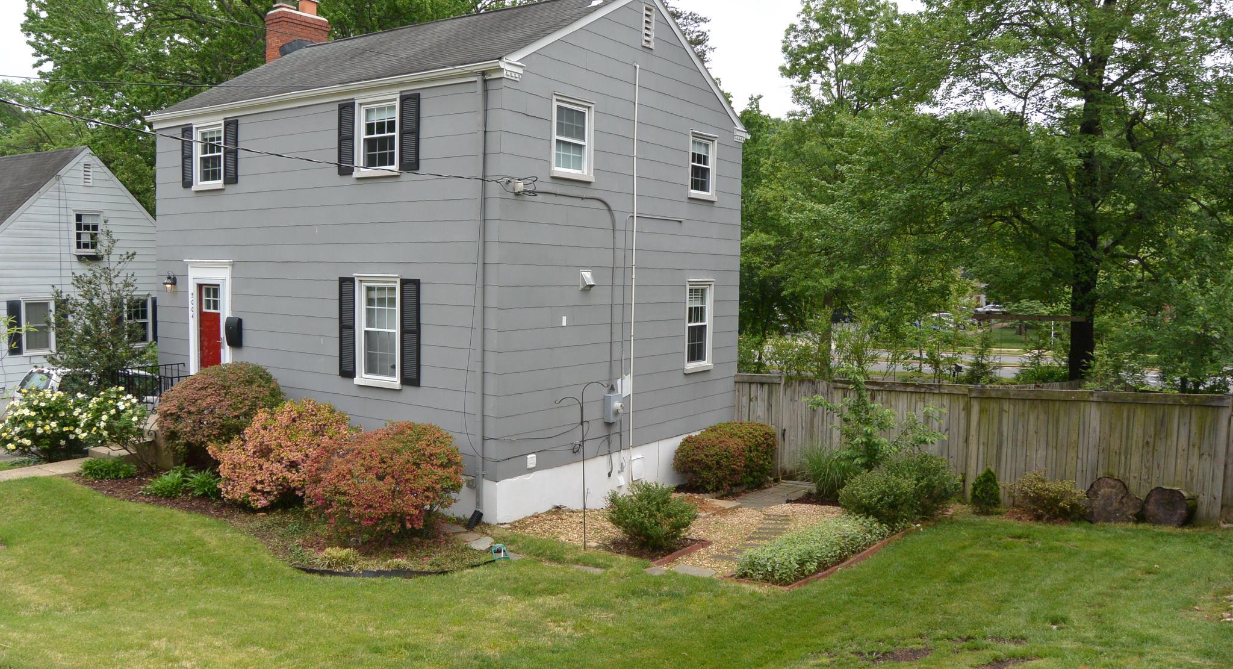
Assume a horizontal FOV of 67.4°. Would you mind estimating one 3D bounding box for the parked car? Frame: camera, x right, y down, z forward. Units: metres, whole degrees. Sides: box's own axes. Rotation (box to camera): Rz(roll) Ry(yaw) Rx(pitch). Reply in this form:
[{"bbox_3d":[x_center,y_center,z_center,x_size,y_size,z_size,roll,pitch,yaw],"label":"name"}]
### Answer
[{"bbox_3d":[-11.487,1.549,21.893,1.800,1.680,4.500,3,4,35],"label":"parked car"}]

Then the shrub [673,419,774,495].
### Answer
[{"bbox_3d":[1.812,2.021,15.632,1.206,1.105,2.010,3,4,35],"label":"shrub"}]

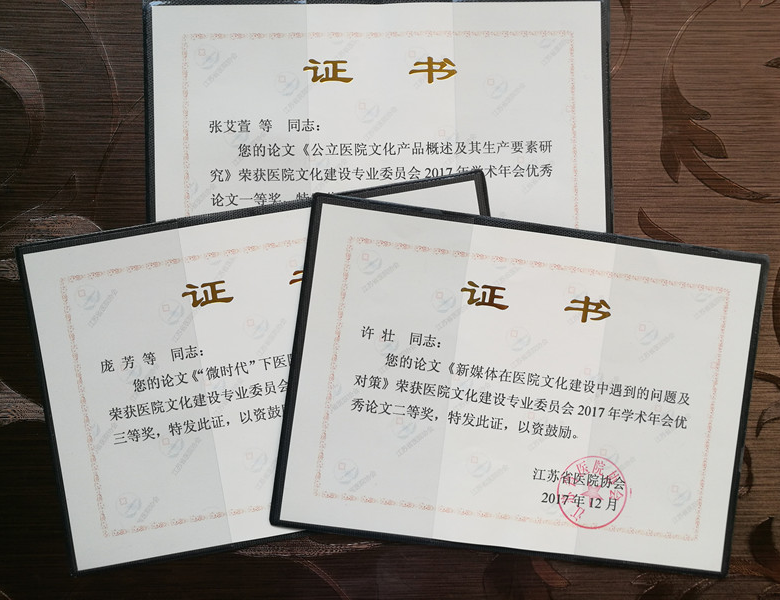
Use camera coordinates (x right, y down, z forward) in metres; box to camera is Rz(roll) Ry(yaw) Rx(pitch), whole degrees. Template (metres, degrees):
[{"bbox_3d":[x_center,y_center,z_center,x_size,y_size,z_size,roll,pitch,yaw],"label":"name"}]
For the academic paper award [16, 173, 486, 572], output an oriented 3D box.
[{"bbox_3d":[-0.072,0.047,0.410,0.306,0.010,0.217,-10,90,-2],"label":"academic paper award"}]

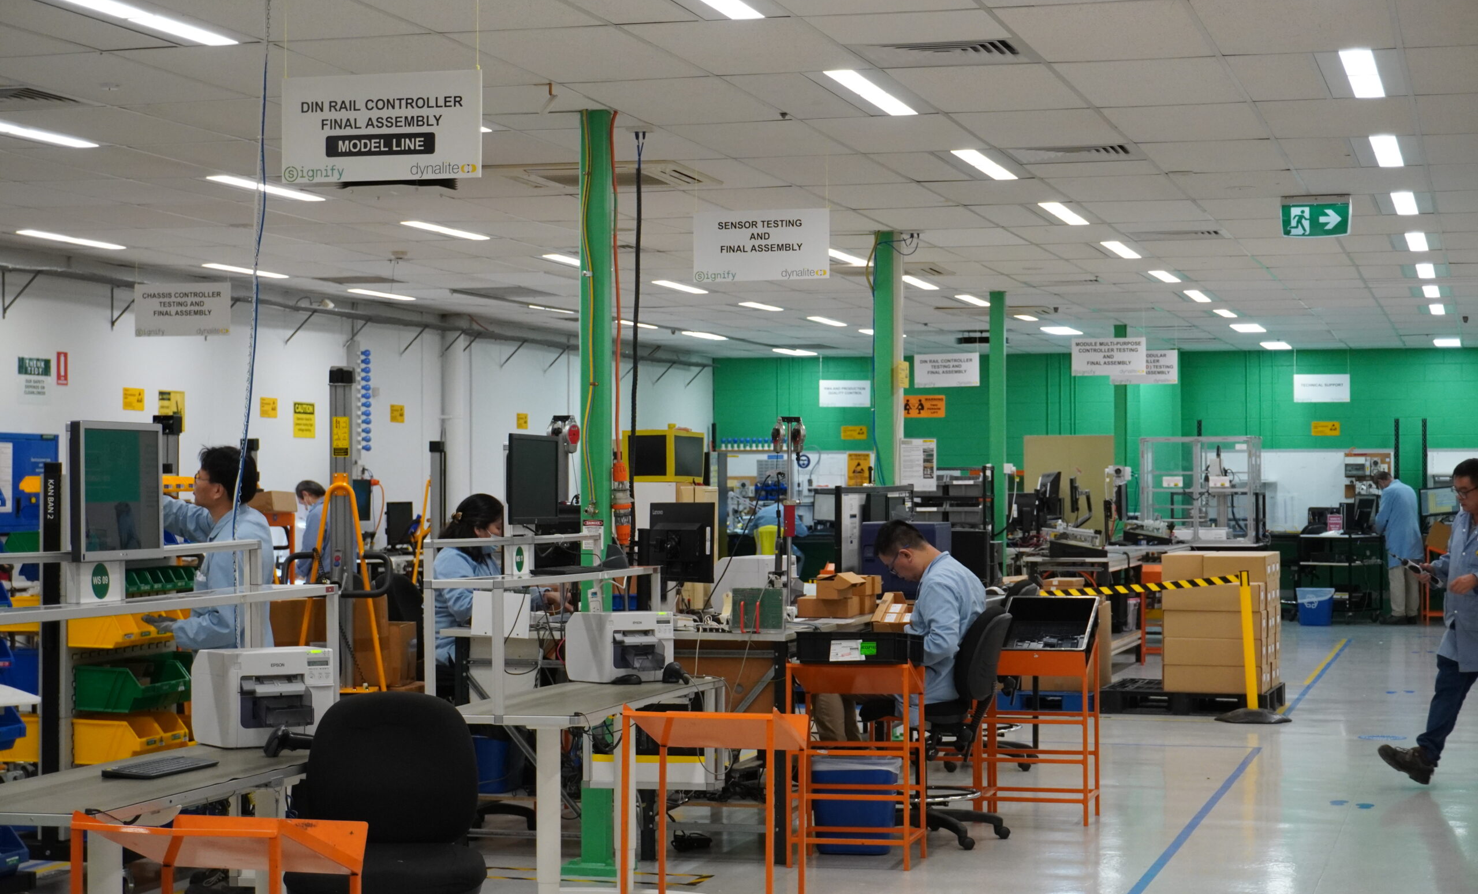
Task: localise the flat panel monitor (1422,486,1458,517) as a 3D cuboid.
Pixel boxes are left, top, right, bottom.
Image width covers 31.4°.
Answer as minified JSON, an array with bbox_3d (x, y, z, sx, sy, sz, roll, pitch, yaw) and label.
[{"bbox_3d":[7.670,0.592,28.700,0.460,0.315,0.070,0,-1,16],"label":"flat panel monitor"}]

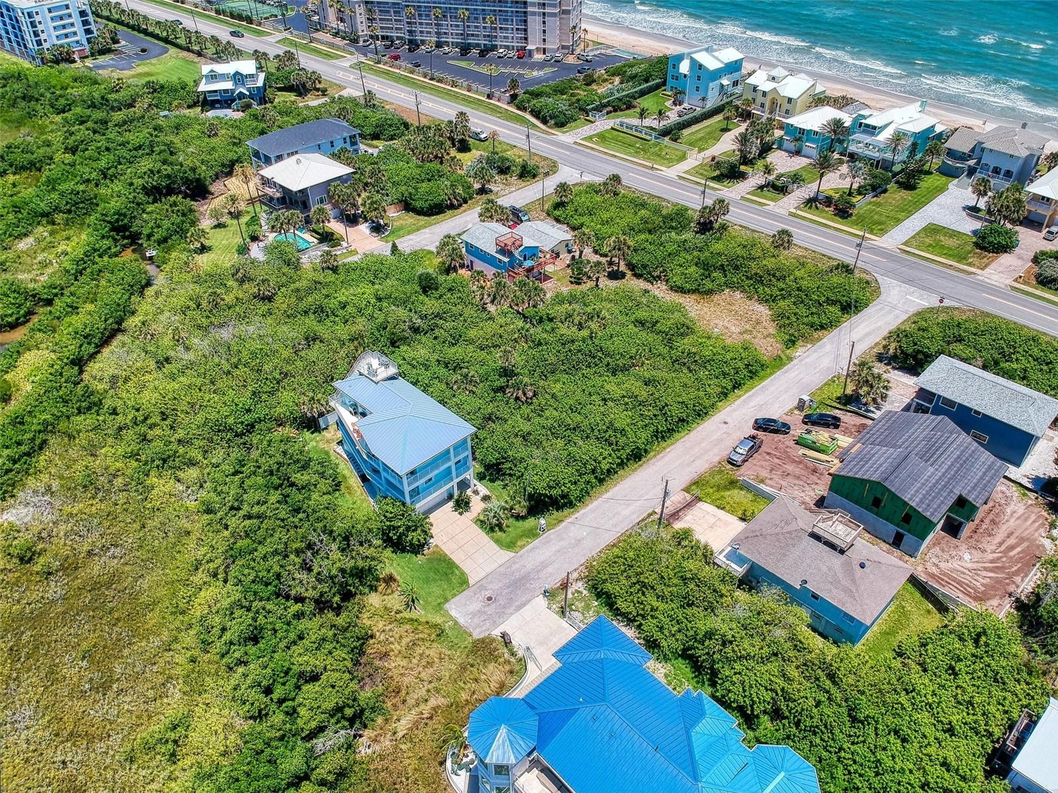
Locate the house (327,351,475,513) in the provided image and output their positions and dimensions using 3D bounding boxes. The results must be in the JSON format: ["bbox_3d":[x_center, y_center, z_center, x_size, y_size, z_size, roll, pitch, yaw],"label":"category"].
[{"bbox_3d":[-16.264,4.212,90.254,10.800,12.600,19.500,-31,46,-33],"label":"house"}]

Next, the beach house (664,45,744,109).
[{"bbox_3d":[46.881,-87.238,205.538,19.000,12.000,17.000,-28,45,-30],"label":"beach house"}]

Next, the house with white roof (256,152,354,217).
[{"bbox_3d":[-44.377,-42.564,154.295,14.900,10.500,14.700,-31,46,-33],"label":"house with white roof"}]

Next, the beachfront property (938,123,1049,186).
[{"bbox_3d":[95.680,-50.940,157.489,17.000,11.100,17.600,-27,44,-30],"label":"beachfront property"}]

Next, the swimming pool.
[{"bbox_3d":[-44.164,-29.361,145.648,6.205,1.280,8.471,-31,47,-33],"label":"swimming pool"}]

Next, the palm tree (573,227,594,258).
[{"bbox_3d":[9.531,-27.451,137.410,3.940,5.516,3.940,0,38,0],"label":"palm tree"}]

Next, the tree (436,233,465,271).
[{"bbox_3d":[-13.393,-25.277,134.301,4.752,7.029,4.752,0,38,0],"label":"tree"}]

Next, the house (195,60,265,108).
[{"bbox_3d":[-79.029,-84.061,203.944,16.405,9.843,12.352,-8,39,-9],"label":"house"}]

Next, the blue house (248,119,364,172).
[{"bbox_3d":[-50.132,-56.508,171.789,21.854,8.722,12.348,-31,47,-33],"label":"blue house"}]

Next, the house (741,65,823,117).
[{"bbox_3d":[62.734,-75.833,190.171,15.700,12.300,18.300,-27,44,-30],"label":"house"}]

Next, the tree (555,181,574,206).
[{"bbox_3d":[7.166,-41.245,154.786,3.822,5.096,3.822,0,38,0],"label":"tree"}]

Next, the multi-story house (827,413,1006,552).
[{"bbox_3d":[43.193,9.256,86.047,15.100,7.600,14.300,-31,46,-33],"label":"multi-story house"}]

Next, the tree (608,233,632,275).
[{"bbox_3d":[15.656,-24.487,131.119,4.100,6.700,4.100,-1,37,1],"label":"tree"}]

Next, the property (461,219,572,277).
[{"bbox_3d":[-0.495,-27.117,135.040,18.200,7.700,15.100,-30,46,-32],"label":"property"}]

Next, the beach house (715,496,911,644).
[{"bbox_3d":[30.154,17.562,80.529,10.900,7.300,15.500,-31,47,-33],"label":"beach house"}]

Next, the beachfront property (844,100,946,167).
[{"bbox_3d":[80.392,-57.537,166.796,22.795,9.894,11.446,-31,47,-33],"label":"beachfront property"}]

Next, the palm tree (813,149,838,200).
[{"bbox_3d":[57.731,-43.422,150.181,5.000,9.300,5.000,-31,46,-33],"label":"palm tree"}]

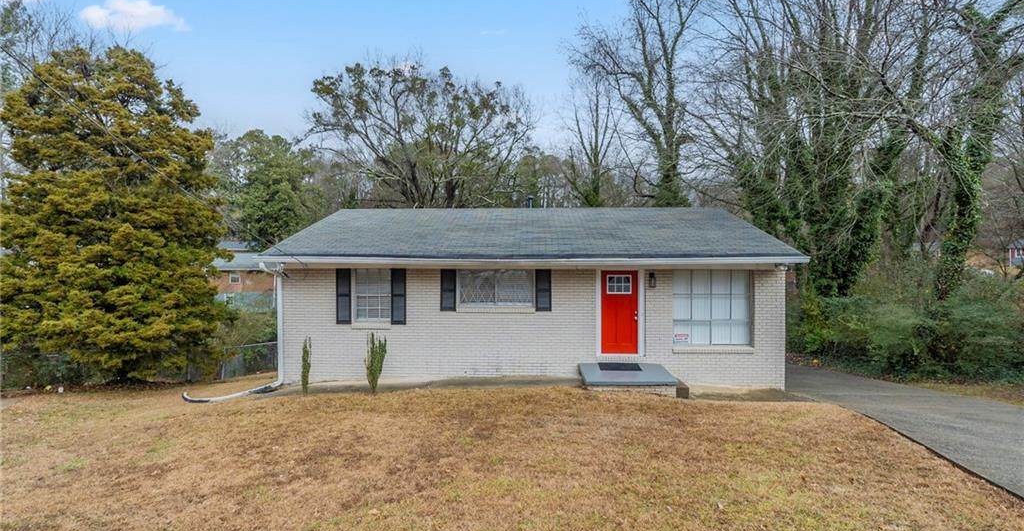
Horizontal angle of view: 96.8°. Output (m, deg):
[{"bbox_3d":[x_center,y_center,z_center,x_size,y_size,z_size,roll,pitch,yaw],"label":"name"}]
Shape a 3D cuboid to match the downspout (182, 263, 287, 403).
[{"bbox_3d":[-6.630,1.550,10.800,2.050,3.150,0.700,0,0,-12],"label":"downspout"}]

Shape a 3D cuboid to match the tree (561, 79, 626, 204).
[{"bbox_3d":[6.300,-5.400,35.000,4.900,18.400,4.900,0,0,0],"label":"tree"}]

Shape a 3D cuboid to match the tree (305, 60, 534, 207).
[{"bbox_3d":[-5.400,-4.500,27.500,13.700,16.000,12.500,0,0,0],"label":"tree"}]

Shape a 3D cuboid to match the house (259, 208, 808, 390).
[{"bbox_3d":[0.570,0.500,15.050,12.750,4.900,9.300,0,0,2],"label":"house"}]

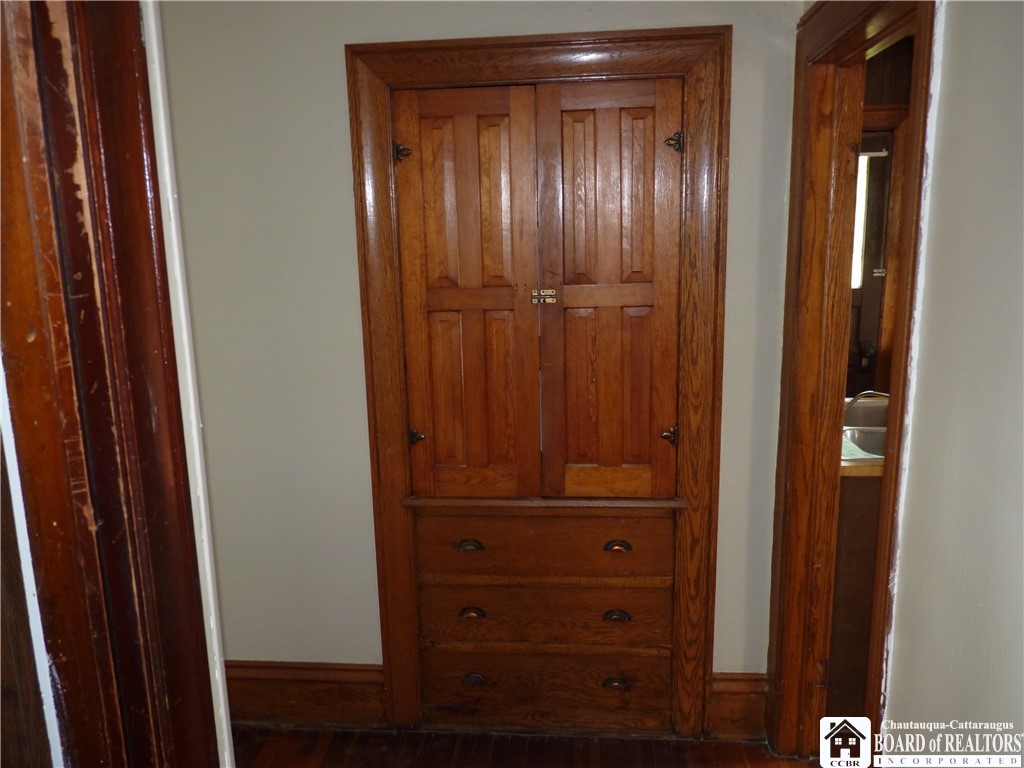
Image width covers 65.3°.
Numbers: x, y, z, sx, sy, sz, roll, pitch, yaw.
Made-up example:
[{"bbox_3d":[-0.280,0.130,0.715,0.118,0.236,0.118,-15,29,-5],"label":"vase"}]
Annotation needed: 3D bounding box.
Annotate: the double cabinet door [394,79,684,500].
[{"bbox_3d":[0.080,-0.241,2.364,0.815,1.215,0.045,0,12,5],"label":"double cabinet door"}]

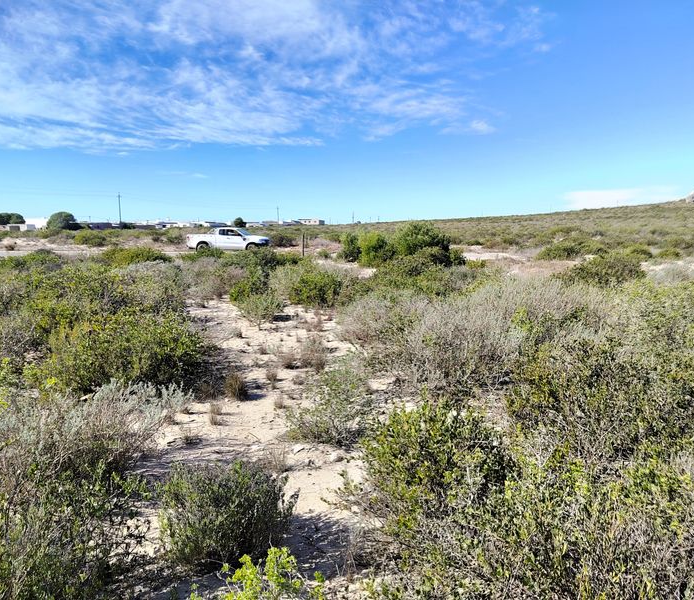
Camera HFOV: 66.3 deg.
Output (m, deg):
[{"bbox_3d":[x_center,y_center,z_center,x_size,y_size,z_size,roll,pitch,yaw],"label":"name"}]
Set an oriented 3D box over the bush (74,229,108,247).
[{"bbox_3d":[-20.618,-4.991,42.723,2.750,1.500,2.300,0,8,0],"label":"bush"}]

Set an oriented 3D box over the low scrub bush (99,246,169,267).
[{"bbox_3d":[-8.507,-1.655,21.279,2.750,0.970,2.200,0,8,0],"label":"low scrub bush"}]

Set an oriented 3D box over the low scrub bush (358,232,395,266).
[{"bbox_3d":[1.149,-2.070,21.422,1.450,1.450,1.400,0,8,0],"label":"low scrub bush"}]

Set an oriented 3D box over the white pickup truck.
[{"bbox_3d":[-7.770,-3.920,35.200,5.360,1.800,1.900,0,8,2],"label":"white pickup truck"}]

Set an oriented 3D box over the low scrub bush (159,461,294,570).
[{"bbox_3d":[-0.627,1.007,2.787,0.640,0.430,0.580,0,8,0],"label":"low scrub bush"}]

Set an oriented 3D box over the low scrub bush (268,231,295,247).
[{"bbox_3d":[-5.099,-4.623,40.755,2.300,1.400,2.000,0,8,0],"label":"low scrub bush"}]

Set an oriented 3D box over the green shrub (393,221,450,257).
[{"bbox_3d":[3.206,-2.536,22.871,2.400,1.750,2.200,0,8,0],"label":"green shrub"}]

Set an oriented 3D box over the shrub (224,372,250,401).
[{"bbox_3d":[-1.037,0.779,4.987,0.240,0.270,0.240,0,8,0],"label":"shrub"}]

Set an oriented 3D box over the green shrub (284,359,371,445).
[{"bbox_3d":[-0.127,0.713,4.091,0.650,0.540,0.620,0,8,0],"label":"green shrub"}]

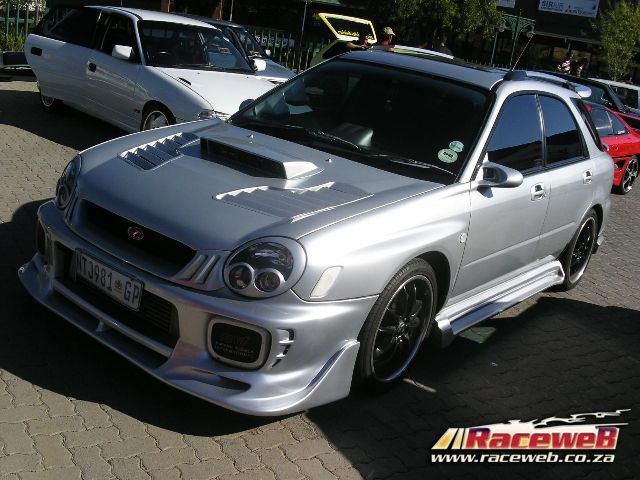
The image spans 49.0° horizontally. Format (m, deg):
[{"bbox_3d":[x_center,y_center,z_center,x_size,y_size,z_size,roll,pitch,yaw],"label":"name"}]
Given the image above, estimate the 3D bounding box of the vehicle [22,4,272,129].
[{"bbox_3d":[-1.856,-1.942,8.354,1.710,1.410,4.100,-8,23,-44],"label":"vehicle"}]

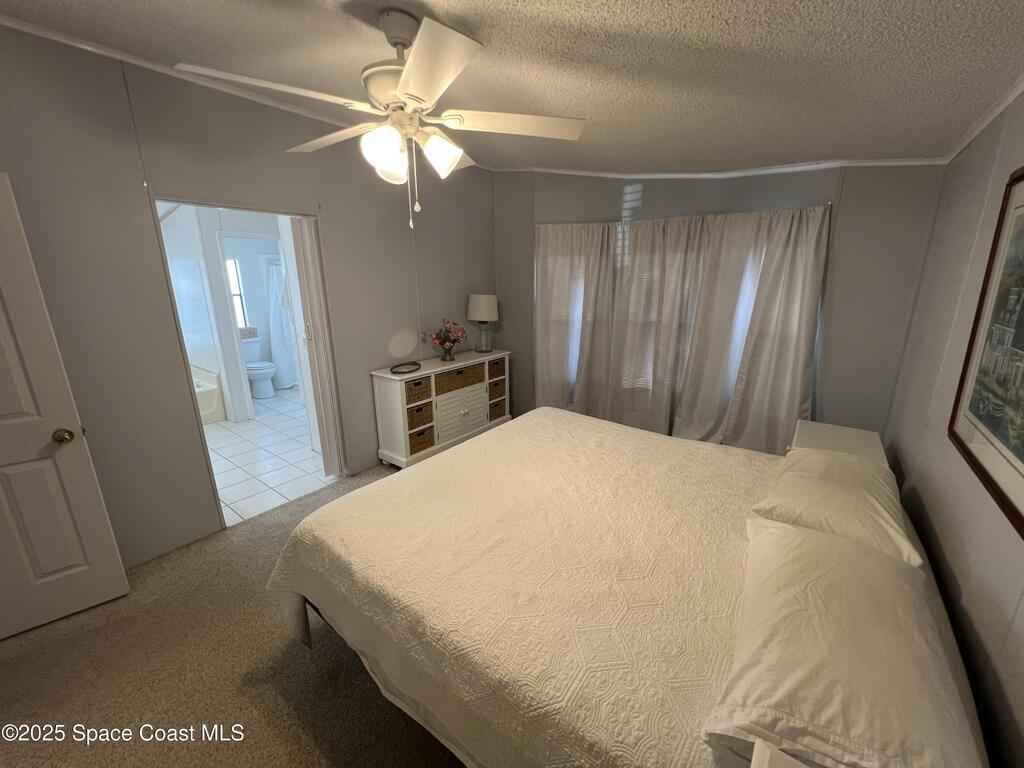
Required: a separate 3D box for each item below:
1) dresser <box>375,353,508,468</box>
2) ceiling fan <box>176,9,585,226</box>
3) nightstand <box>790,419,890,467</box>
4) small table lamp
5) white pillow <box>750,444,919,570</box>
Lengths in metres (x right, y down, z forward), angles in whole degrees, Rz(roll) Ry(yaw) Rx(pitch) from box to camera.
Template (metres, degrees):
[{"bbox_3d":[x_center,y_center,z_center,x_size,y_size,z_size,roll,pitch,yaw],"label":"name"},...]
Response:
[{"bbox_3d":[-0.619,0.181,3.978,0.390,0.816,1.567,9,17,35],"label":"dresser"},{"bbox_3d":[-0.391,-0.955,1.424,1.280,0.700,1.280,-13,18,-40],"label":"ceiling fan"},{"bbox_3d":[1.977,0.638,2.404,0.420,0.600,0.600,10,18,38],"label":"nightstand"},{"bbox_3d":[-0.334,-0.670,4.310,0.345,0.630,0.345,-1,14,0],"label":"small table lamp"},{"bbox_3d":[1.428,0.429,1.713,0.500,0.180,0.820,10,18,38],"label":"white pillow"}]

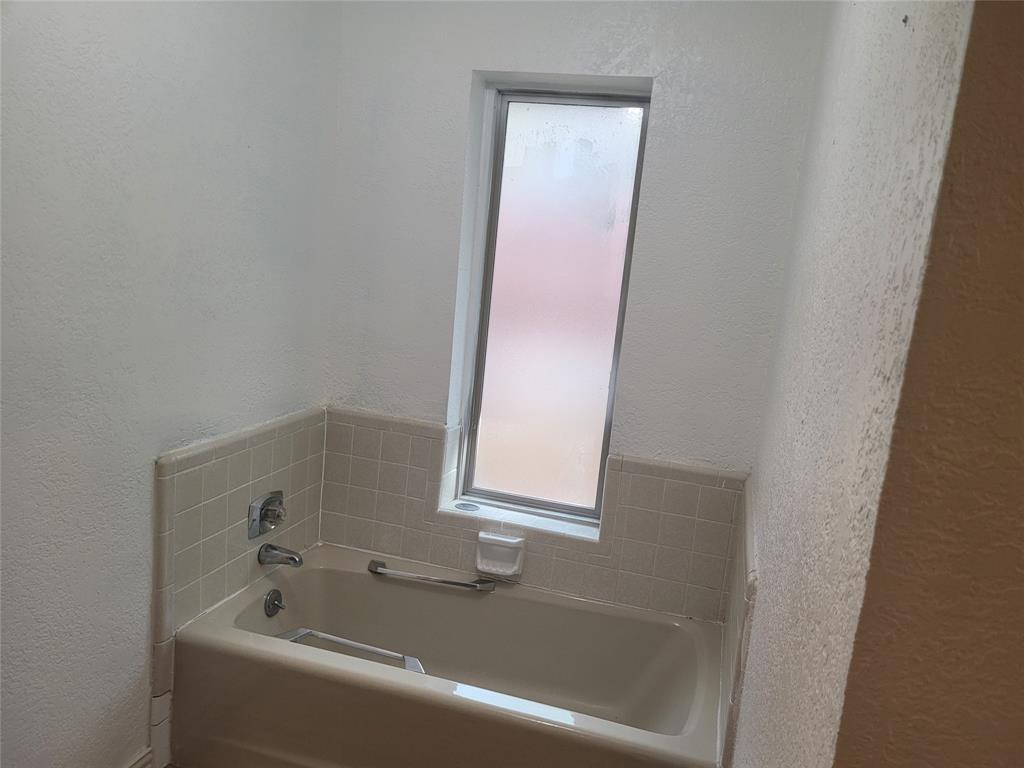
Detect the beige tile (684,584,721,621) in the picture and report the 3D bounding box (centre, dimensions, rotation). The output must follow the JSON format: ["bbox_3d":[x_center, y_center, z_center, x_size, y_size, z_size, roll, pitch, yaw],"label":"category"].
[{"bbox_3d":[0.613,0.702,2.459,0.108,0.108,0.009,8,10,15],"label":"beige tile"}]

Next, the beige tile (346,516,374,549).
[{"bbox_3d":[-0.541,0.537,2.766,0.108,0.109,0.008,8,10,16],"label":"beige tile"}]

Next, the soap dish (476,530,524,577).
[{"bbox_3d":[-0.044,0.587,2.604,0.152,0.145,0.052,8,10,15],"label":"soap dish"}]

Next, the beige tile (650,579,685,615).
[{"bbox_3d":[0.508,0.687,2.488,0.108,0.108,0.009,8,10,15],"label":"beige tile"}]

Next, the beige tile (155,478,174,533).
[{"bbox_3d":[-0.906,0.320,2.017,0.015,0.150,0.049,8,10,16],"label":"beige tile"}]

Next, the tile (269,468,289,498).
[{"bbox_3d":[-0.758,0.333,2.507,0.008,0.109,0.108,8,10,16],"label":"tile"}]

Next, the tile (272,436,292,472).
[{"bbox_3d":[-0.752,0.229,2.506,0.010,0.108,0.108,8,10,16],"label":"tile"}]

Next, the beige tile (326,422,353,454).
[{"bbox_3d":[-0.613,0.196,2.737,0.108,0.109,0.008,8,10,16],"label":"beige tile"}]

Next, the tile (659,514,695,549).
[{"bbox_3d":[0.523,0.468,2.433,0.108,0.109,0.008,8,10,16],"label":"tile"}]

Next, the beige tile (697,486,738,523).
[{"bbox_3d":[0.642,0.376,2.392,0.108,0.108,0.010,8,10,16],"label":"beige tile"}]

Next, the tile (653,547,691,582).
[{"bbox_3d":[0.517,0.577,2.459,0.108,0.108,0.010,8,10,16],"label":"tile"}]

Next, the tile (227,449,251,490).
[{"bbox_3d":[-0.811,0.256,2.282,0.008,0.109,0.108,8,10,16],"label":"tile"}]

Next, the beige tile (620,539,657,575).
[{"bbox_3d":[0.409,0.561,2.479,0.108,0.108,0.008,8,10,15],"label":"beige tile"}]

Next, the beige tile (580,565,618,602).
[{"bbox_3d":[0.298,0.655,2.537,0.108,0.108,0.010,8,10,16],"label":"beige tile"}]

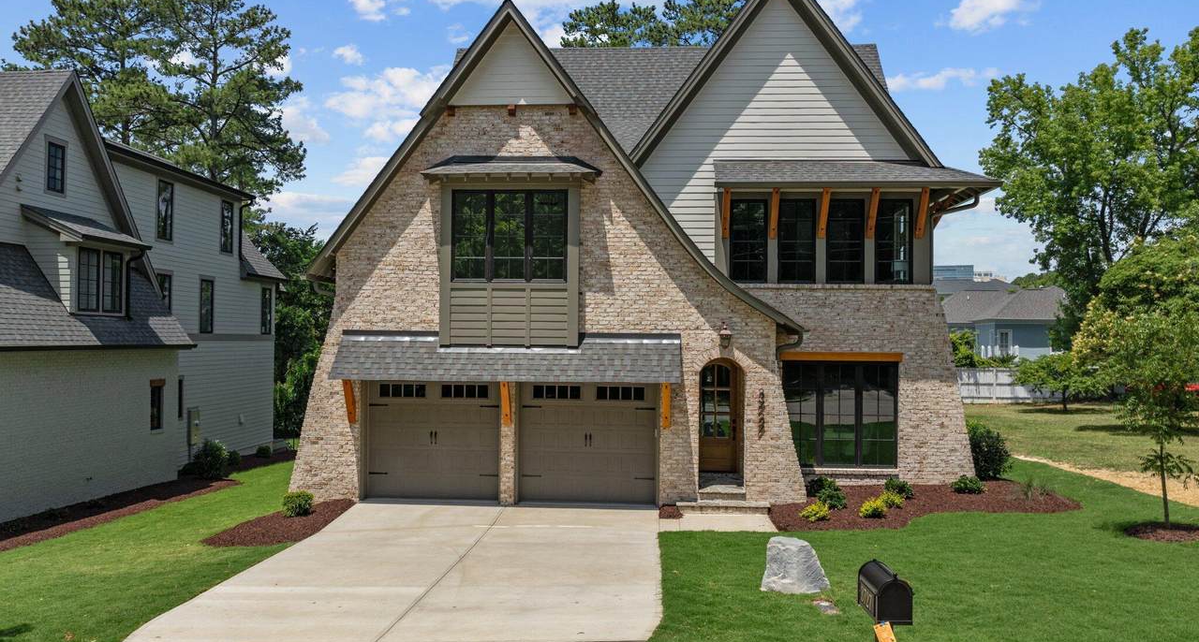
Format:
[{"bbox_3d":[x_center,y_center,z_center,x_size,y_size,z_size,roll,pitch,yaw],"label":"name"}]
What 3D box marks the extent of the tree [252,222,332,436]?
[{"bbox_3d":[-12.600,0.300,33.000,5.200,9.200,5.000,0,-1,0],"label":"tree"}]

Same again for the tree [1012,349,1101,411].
[{"bbox_3d":[21.100,2.800,38.300,4.200,2.900,4.000,0,-1,0],"label":"tree"}]

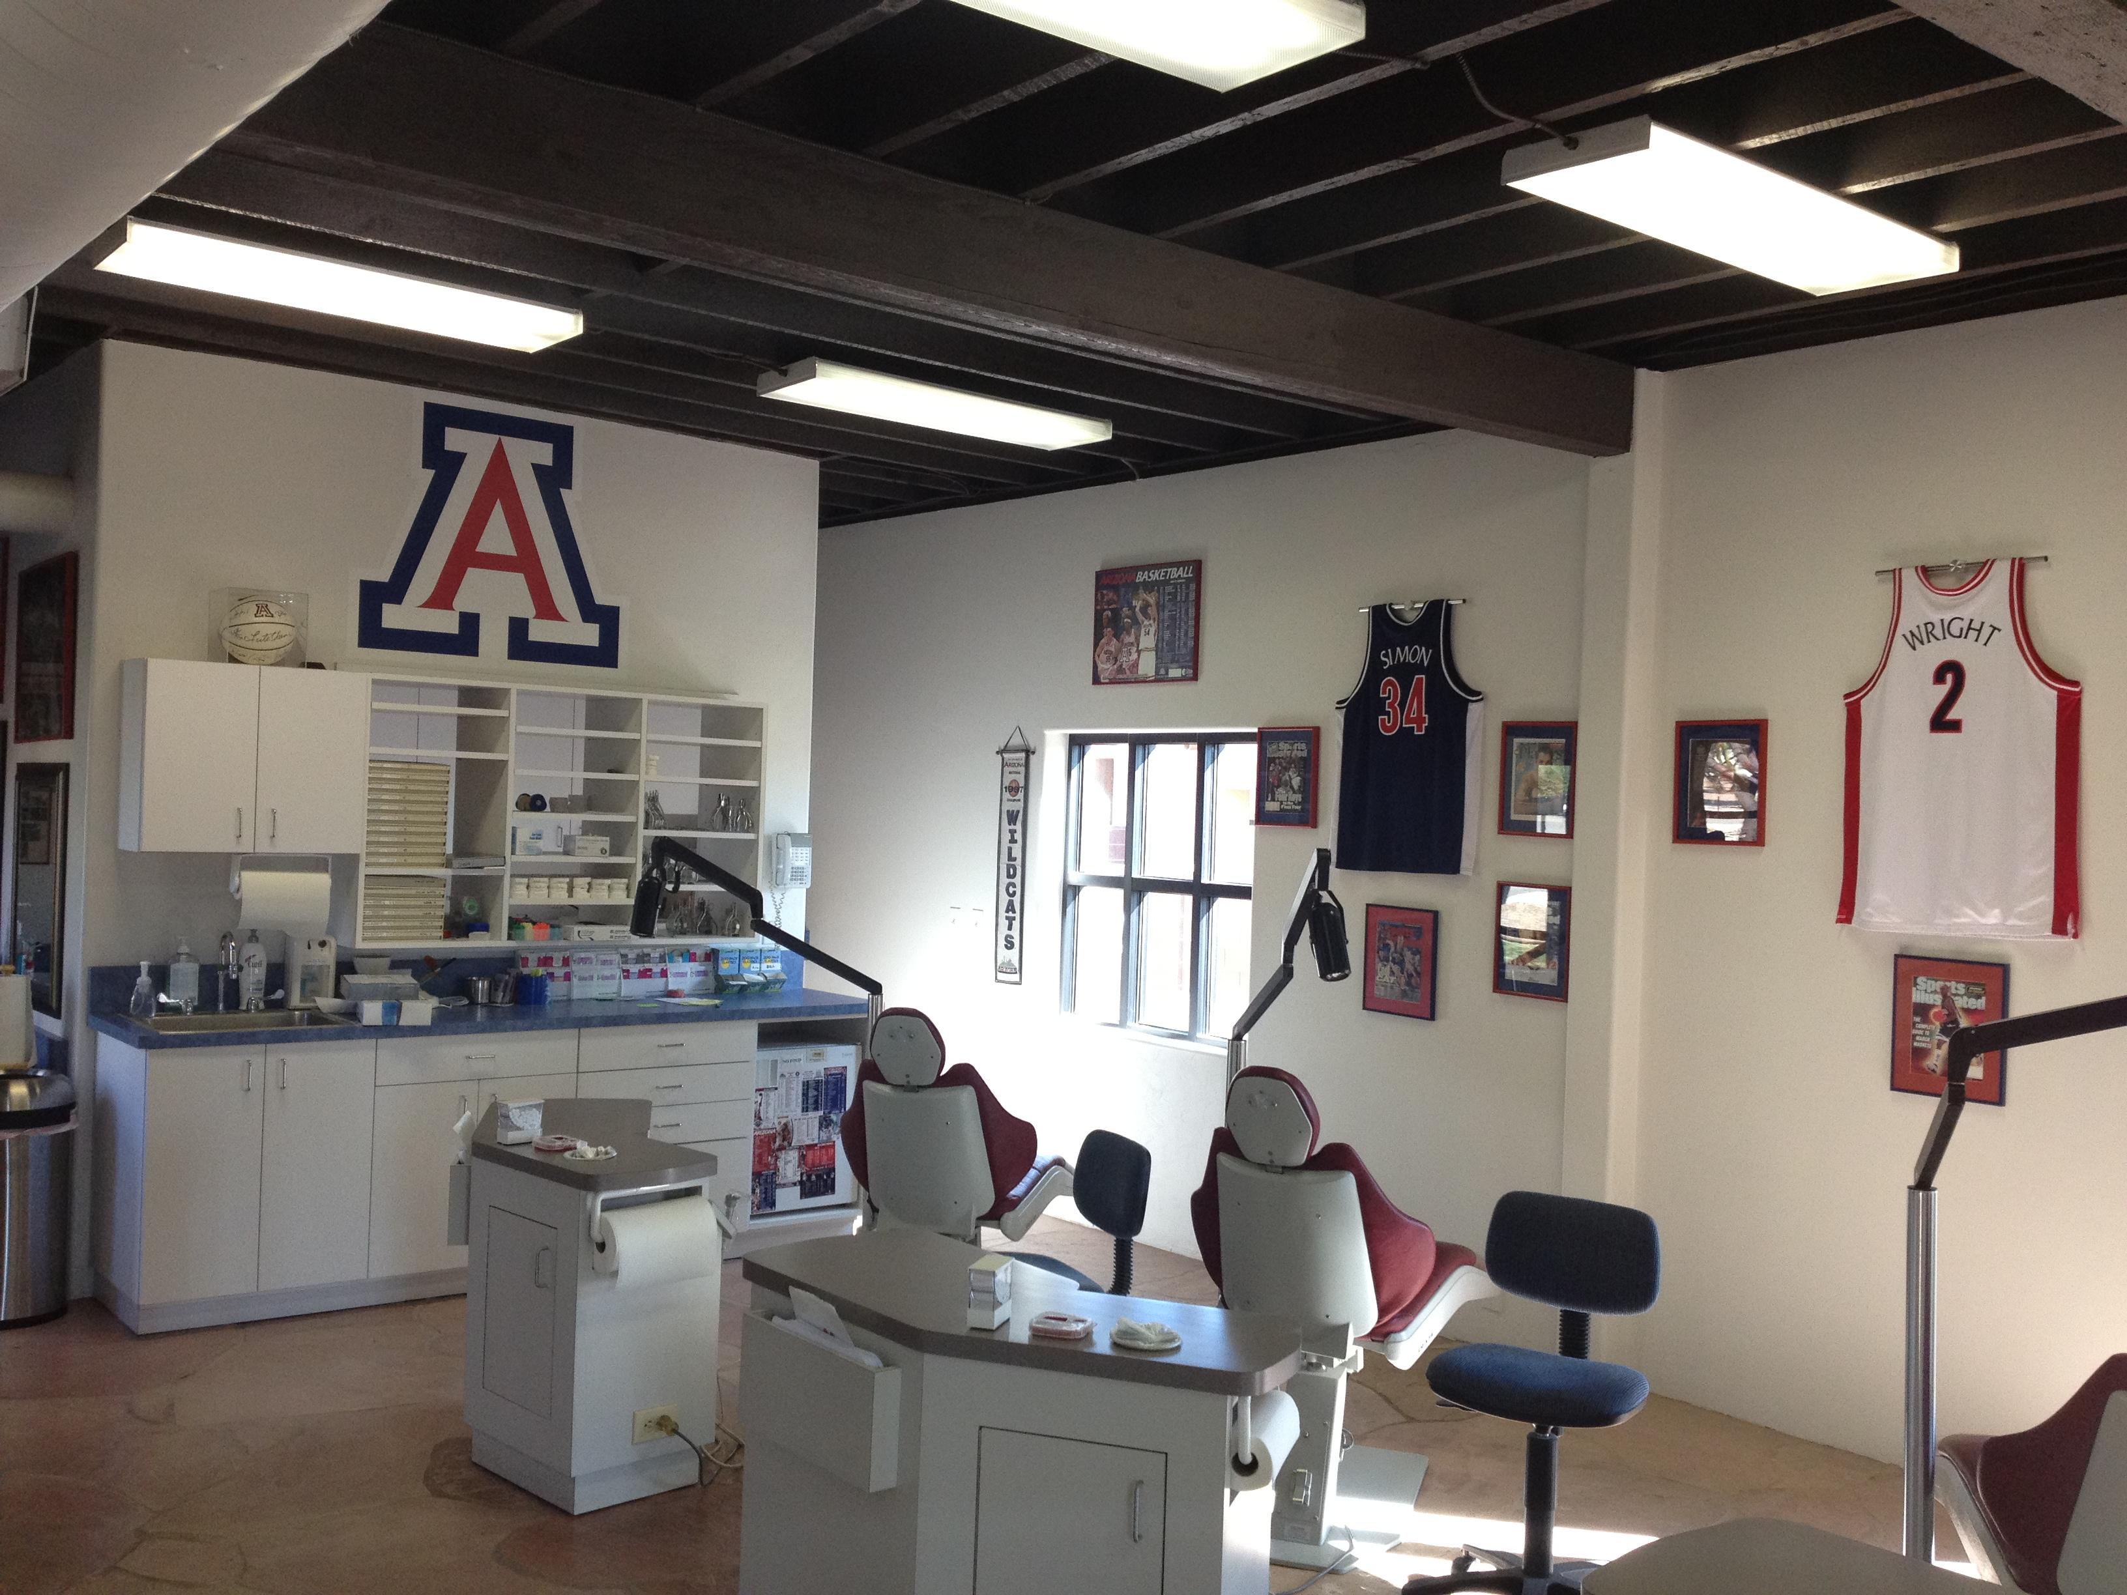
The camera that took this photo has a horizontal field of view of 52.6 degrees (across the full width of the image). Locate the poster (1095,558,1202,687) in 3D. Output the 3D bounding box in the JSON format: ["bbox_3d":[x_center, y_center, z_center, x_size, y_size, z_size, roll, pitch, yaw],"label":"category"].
[{"bbox_3d":[0.332,-0.668,8.350,0.030,0.452,0.642,2,0,-37],"label":"poster"}]

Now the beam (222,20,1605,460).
[{"bbox_3d":[0.028,-1.210,5.026,4.250,0.248,0.145,2,0,-41],"label":"beam"}]

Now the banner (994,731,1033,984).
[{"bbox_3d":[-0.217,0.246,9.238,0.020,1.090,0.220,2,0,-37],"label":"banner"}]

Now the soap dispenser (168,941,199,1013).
[{"bbox_3d":[-2.817,0.567,6.903,0.092,0.232,0.075,2,0,-41],"label":"soap dispenser"}]

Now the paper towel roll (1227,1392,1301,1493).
[{"bbox_3d":[0.331,1.072,3.585,0.090,0.090,0.280,2,0,15],"label":"paper towel roll"}]

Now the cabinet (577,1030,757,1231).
[{"bbox_3d":[-1.635,1.216,8.025,0.737,0.790,0.600,2,0,-40],"label":"cabinet"}]

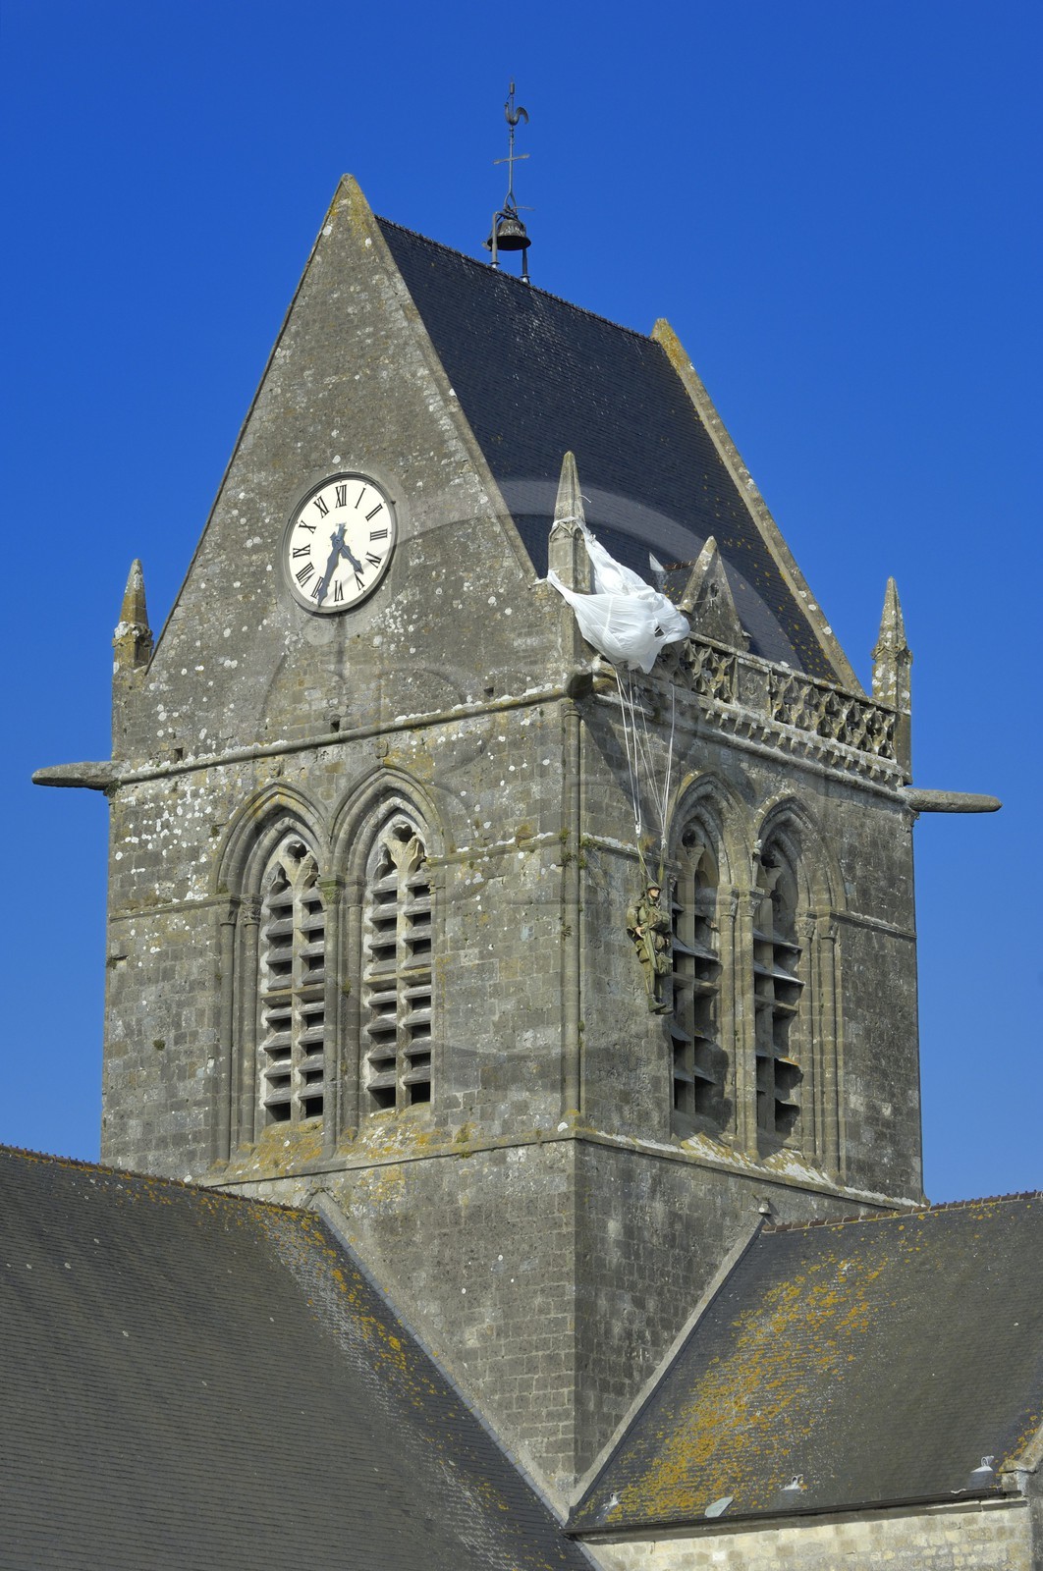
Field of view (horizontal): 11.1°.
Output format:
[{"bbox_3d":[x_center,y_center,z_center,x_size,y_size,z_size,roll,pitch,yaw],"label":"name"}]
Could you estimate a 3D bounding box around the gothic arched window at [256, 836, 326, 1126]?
[{"bbox_3d":[-3.136,2.685,74.600,1.260,4.150,0.350,-10,-17,36],"label":"gothic arched window"}]

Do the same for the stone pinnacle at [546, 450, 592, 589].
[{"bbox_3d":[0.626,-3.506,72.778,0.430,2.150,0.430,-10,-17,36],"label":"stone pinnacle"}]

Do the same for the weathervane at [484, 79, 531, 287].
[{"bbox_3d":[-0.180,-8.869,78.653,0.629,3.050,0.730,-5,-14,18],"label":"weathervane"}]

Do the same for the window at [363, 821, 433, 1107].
[{"bbox_3d":[-1.620,2.408,73.489,1.260,4.200,0.350,-10,-17,36],"label":"window"}]

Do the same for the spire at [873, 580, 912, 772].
[{"bbox_3d":[5.370,-1.592,77.668,0.406,2.906,0.406,-10,-17,36],"label":"spire"}]

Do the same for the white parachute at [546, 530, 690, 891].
[{"bbox_3d":[1.394,-1.102,72.782,1.000,4.900,2.450,-10,-17,36],"label":"white parachute"}]

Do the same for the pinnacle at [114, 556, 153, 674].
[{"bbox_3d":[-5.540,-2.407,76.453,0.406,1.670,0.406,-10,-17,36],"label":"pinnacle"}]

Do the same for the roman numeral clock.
[{"bbox_3d":[-2.569,-3.385,74.869,2.000,2.000,0.160,-10,-17,36],"label":"roman numeral clock"}]

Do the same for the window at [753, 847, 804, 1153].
[{"bbox_3d":[3.519,2.947,75.527,0.350,4.350,1.260,-10,-17,36],"label":"window"}]

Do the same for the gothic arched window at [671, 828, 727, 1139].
[{"bbox_3d":[2.357,2.668,74.010,0.350,4.350,1.260,-10,-17,36],"label":"gothic arched window"}]

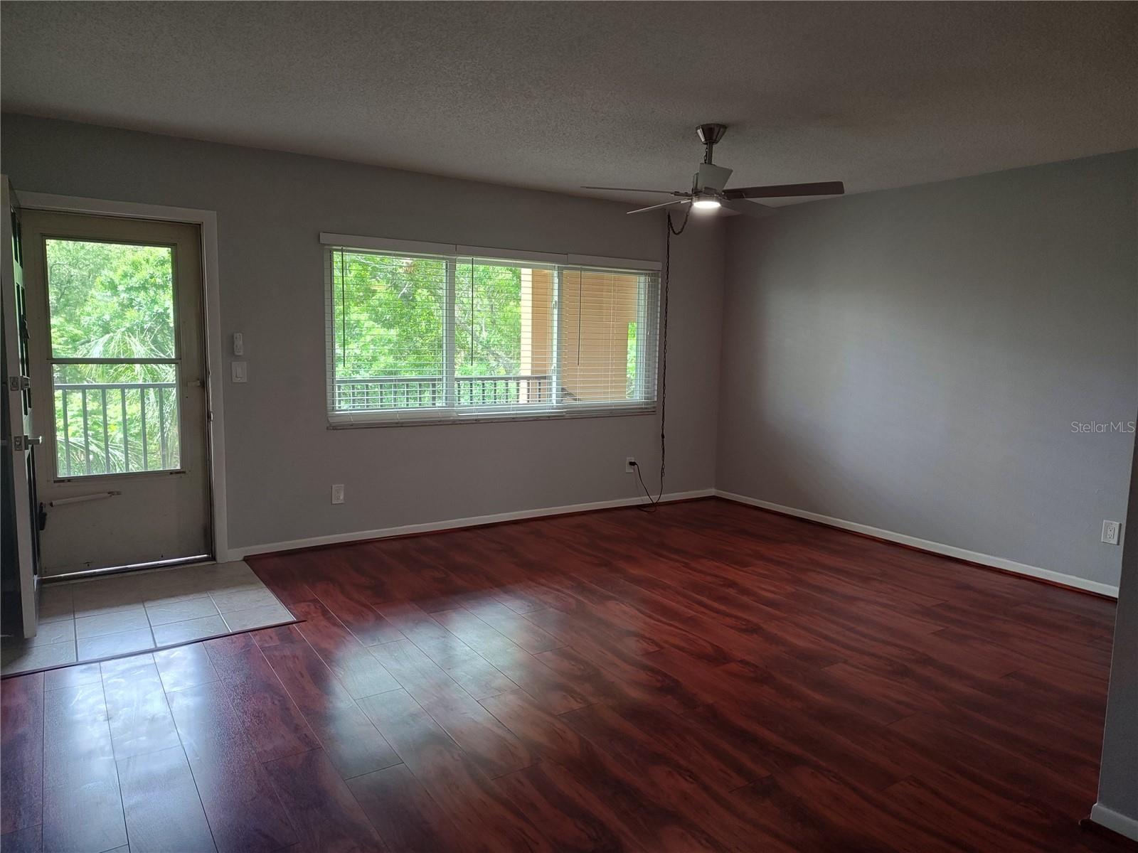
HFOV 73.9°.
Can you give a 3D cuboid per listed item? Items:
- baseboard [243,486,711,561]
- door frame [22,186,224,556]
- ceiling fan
[{"bbox_3d":[-0.371,0.696,5.669,4.030,0.083,0.020,-3,8,-33],"label":"baseboard"},{"bbox_3d":[-2.491,-0.181,4.200,1.030,2.080,0.120,-3,8,-33],"label":"door frame"},{"bbox_3d":[0.693,-1.323,3.876,1.310,0.400,1.290,-3,8,-33],"label":"ceiling fan"}]

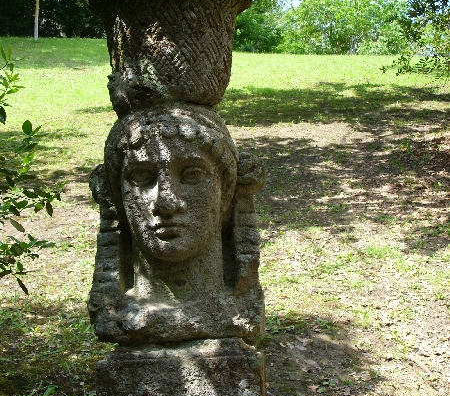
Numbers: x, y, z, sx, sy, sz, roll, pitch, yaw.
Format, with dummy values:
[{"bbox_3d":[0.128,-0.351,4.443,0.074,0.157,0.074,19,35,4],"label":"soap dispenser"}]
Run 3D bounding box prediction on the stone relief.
[{"bbox_3d":[-0.135,0.078,2.750,0.500,0.670,0.410,-2,0,5],"label":"stone relief"}]

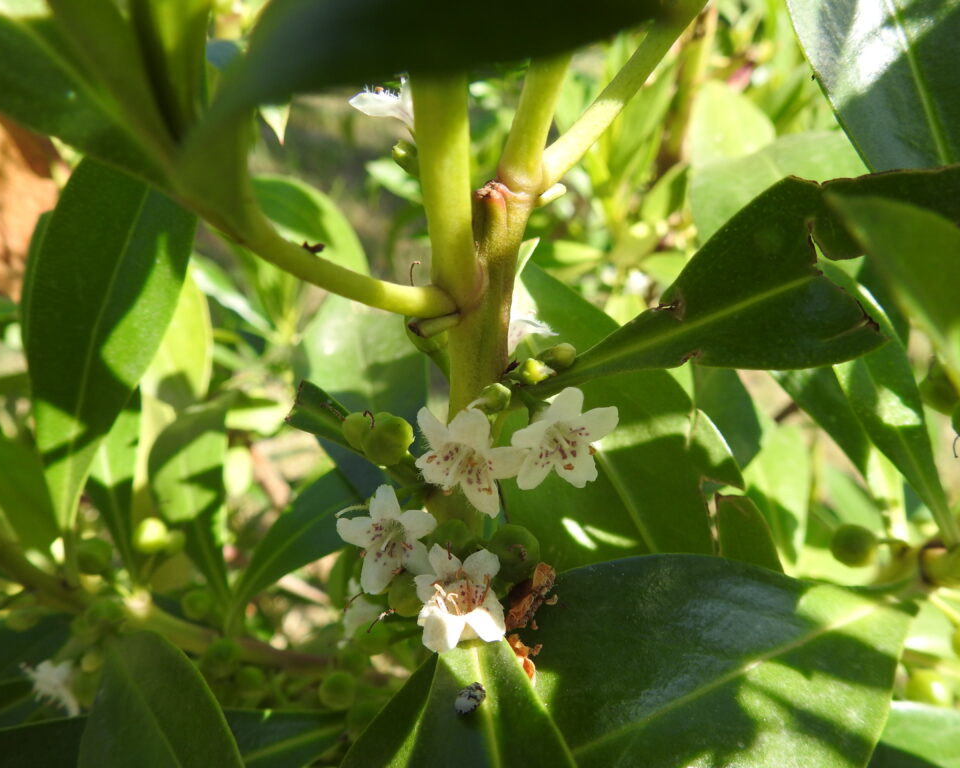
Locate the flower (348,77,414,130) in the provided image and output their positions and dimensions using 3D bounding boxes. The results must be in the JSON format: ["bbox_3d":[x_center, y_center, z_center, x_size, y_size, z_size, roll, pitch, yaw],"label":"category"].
[{"bbox_3d":[-0.015,-0.042,0.125,0.009,0.010,0.010,-43,24,10],"label":"flower"}]

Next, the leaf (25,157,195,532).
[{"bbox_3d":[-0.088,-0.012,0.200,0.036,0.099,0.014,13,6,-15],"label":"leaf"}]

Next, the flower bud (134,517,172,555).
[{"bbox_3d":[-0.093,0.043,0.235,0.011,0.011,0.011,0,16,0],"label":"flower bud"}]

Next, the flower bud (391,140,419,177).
[{"bbox_3d":[-0.015,-0.046,0.168,0.006,0.008,0.006,-24,6,0],"label":"flower bud"}]

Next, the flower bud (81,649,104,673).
[{"bbox_3d":[-0.076,0.054,0.163,0.005,0.005,0.005,0,24,0],"label":"flower bud"}]

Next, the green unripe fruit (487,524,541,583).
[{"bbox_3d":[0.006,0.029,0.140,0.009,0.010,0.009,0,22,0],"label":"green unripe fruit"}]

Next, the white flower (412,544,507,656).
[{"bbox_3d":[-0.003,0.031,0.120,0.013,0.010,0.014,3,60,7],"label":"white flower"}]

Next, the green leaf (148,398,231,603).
[{"bbox_3d":[-0.079,0.032,0.225,0.022,0.056,0.015,-12,0,-7],"label":"green leaf"}]

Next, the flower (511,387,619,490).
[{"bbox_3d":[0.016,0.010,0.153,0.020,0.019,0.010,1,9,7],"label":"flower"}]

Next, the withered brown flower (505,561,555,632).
[{"bbox_3d":[0.009,0.037,0.143,0.009,0.011,0.009,2,20,0],"label":"withered brown flower"}]

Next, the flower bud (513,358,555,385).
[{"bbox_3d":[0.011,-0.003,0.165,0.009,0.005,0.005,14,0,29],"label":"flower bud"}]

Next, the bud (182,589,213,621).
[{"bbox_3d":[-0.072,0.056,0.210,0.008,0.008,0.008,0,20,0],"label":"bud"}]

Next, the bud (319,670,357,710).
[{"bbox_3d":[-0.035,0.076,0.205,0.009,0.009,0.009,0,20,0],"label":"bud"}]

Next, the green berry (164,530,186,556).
[{"bbox_3d":[-0.087,0.045,0.235,0.007,0.007,0.007,0,22,0],"label":"green berry"}]

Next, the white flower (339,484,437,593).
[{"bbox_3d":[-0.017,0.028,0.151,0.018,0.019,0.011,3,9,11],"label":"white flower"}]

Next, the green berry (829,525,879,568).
[{"bbox_3d":[0.072,0.031,0.160,0.009,0.008,0.009,0,22,0],"label":"green berry"}]

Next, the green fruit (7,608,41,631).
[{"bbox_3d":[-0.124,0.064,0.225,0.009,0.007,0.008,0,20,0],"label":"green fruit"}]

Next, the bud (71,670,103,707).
[{"bbox_3d":[-0.094,0.074,0.200,0.008,0.009,0.008,0,16,0],"label":"bud"}]

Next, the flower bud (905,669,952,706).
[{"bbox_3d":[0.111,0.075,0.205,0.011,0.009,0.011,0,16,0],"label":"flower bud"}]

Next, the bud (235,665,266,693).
[{"bbox_3d":[-0.044,0.056,0.158,0.006,0.006,0.006,0,24,0],"label":"bud"}]

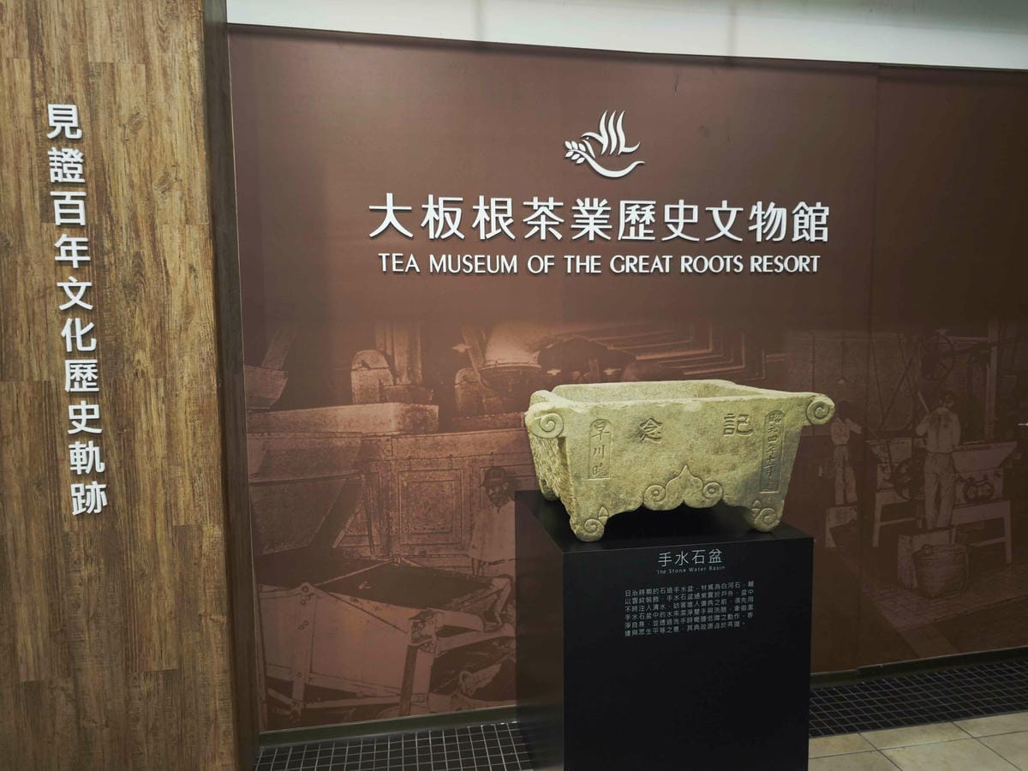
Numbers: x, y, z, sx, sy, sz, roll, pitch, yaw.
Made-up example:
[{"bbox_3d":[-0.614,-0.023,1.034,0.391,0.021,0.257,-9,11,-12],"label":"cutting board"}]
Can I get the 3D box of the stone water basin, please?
[{"bbox_3d":[0.434,0.213,2.230,0.915,0.410,0.605,-2,5,-10],"label":"stone water basin"}]

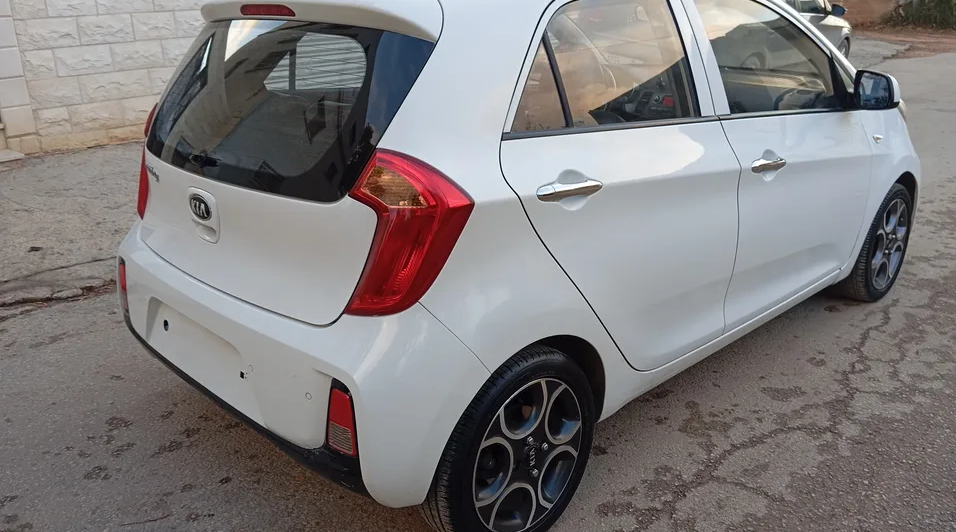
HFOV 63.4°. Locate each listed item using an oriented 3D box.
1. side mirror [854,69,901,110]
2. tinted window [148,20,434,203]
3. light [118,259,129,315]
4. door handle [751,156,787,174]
[{"bbox_3d":[1.432,-0.635,2.783,0.120,0.145,0.175,-19,25,-40],"label":"side mirror"},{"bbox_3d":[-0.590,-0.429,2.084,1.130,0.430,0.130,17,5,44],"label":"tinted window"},{"bbox_3d":[-1.156,0.066,2.574,0.055,0.170,0.075,-19,25,-40],"label":"light"},{"bbox_3d":[0.940,-0.323,2.510,0.240,0.045,0.050,-19,25,-40],"label":"door handle"}]

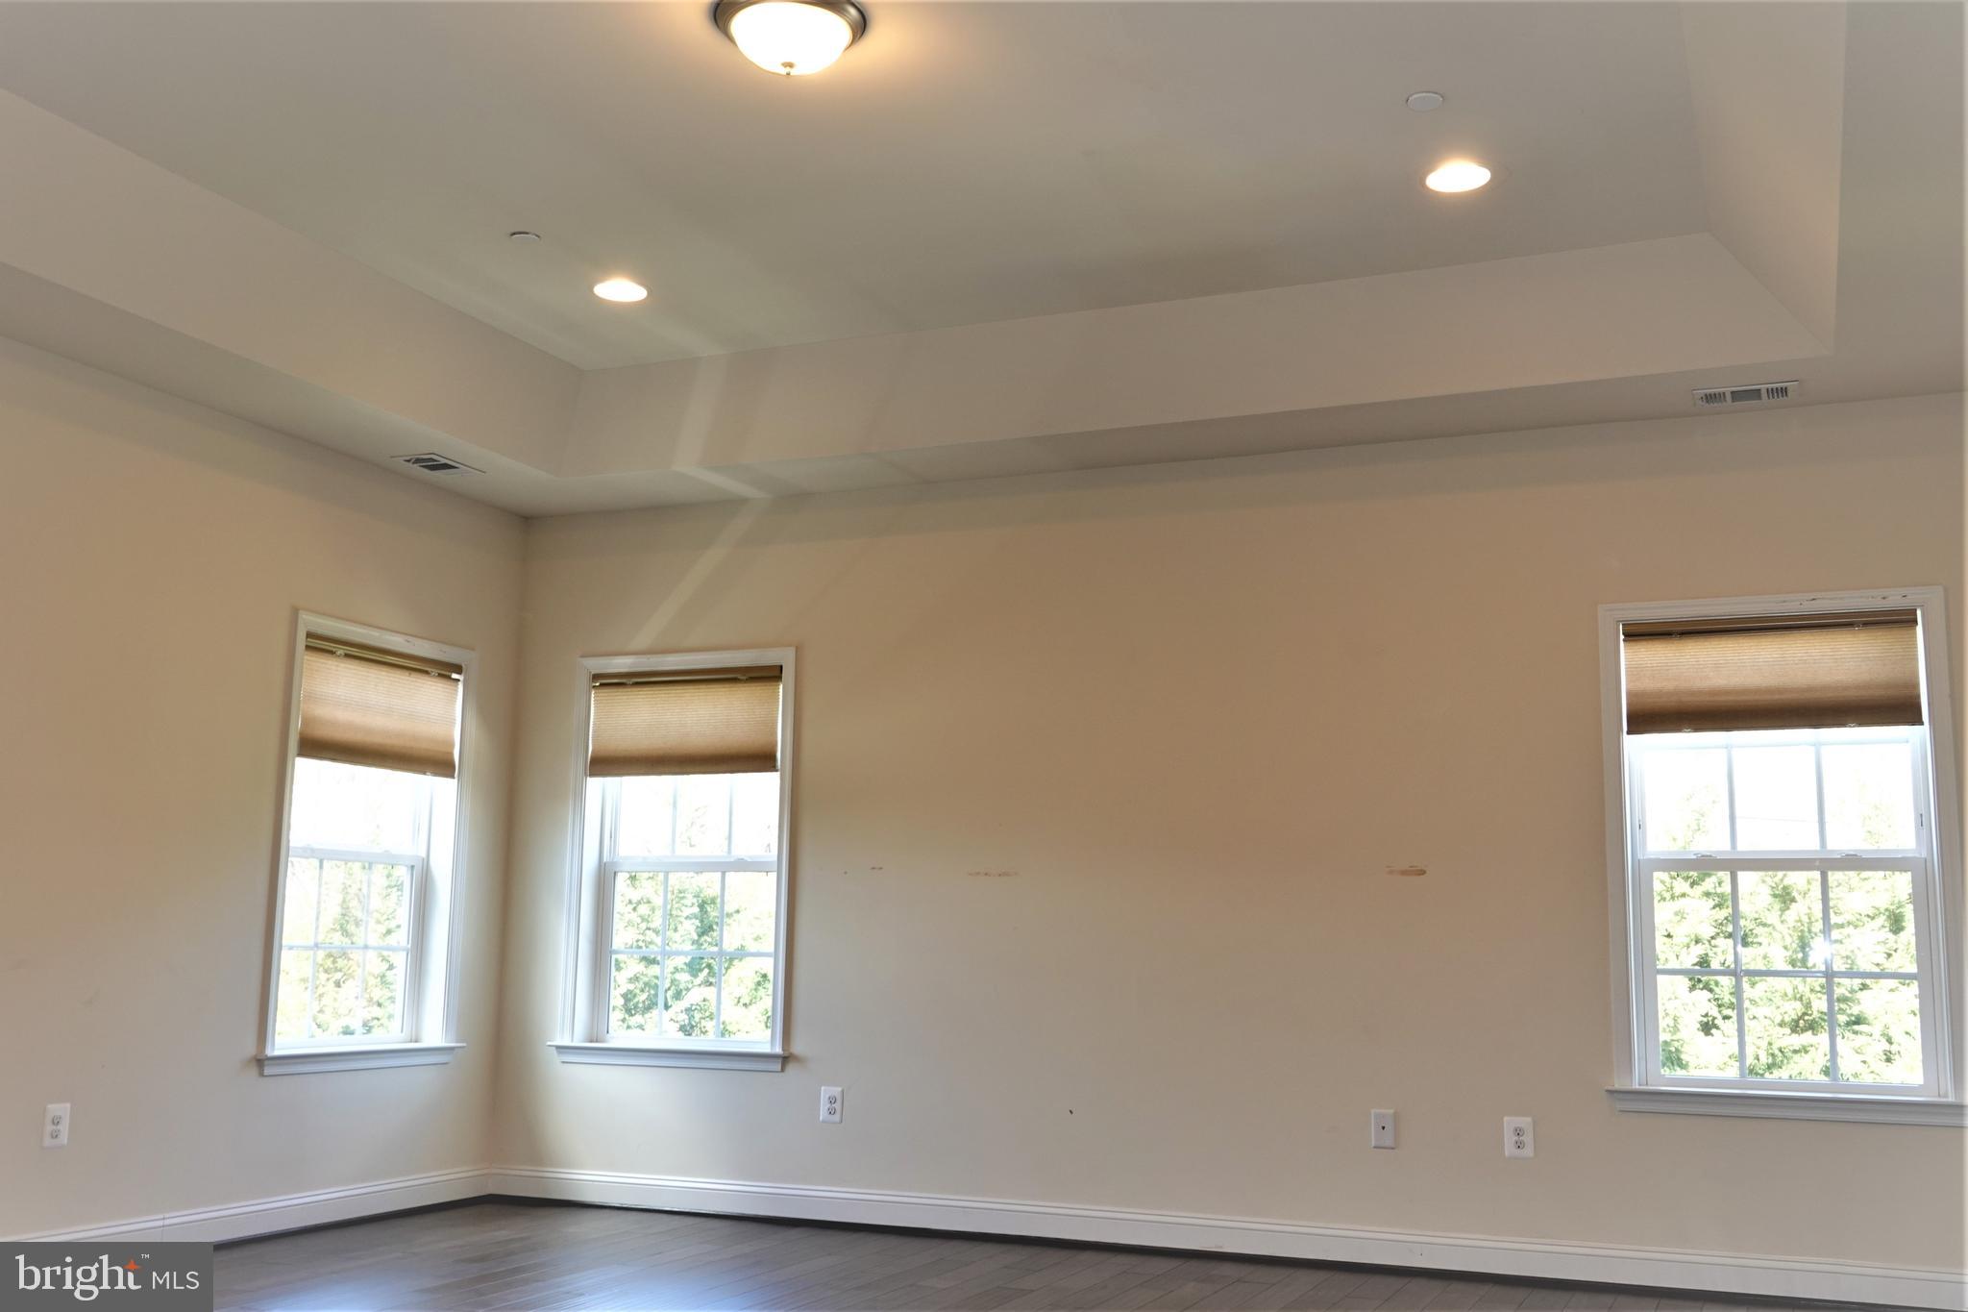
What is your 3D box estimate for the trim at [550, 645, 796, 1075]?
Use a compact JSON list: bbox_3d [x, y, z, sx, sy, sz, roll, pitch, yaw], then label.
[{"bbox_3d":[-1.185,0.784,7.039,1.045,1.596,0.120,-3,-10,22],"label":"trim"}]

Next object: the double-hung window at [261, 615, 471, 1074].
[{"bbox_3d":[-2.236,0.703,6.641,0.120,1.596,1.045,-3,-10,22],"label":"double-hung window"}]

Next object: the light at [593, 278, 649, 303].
[{"bbox_3d":[-1.145,-1.147,5.684,0.175,0.030,0.175,1,-9,0],"label":"light"}]

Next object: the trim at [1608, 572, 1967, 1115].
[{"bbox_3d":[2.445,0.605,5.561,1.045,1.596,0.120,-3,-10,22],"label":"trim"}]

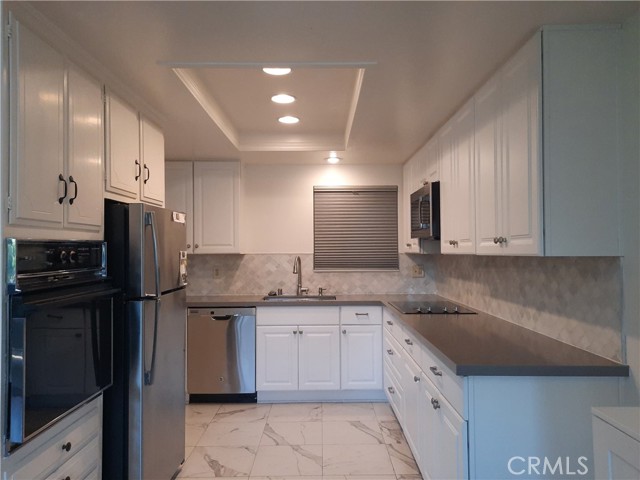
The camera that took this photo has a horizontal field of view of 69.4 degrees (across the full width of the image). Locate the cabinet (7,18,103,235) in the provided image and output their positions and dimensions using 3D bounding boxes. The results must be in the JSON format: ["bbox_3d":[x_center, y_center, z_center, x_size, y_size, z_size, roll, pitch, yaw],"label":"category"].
[{"bbox_3d":[-1.355,-0.409,1.927,0.575,0.760,0.694,0,-1,0],"label":"cabinet"}]

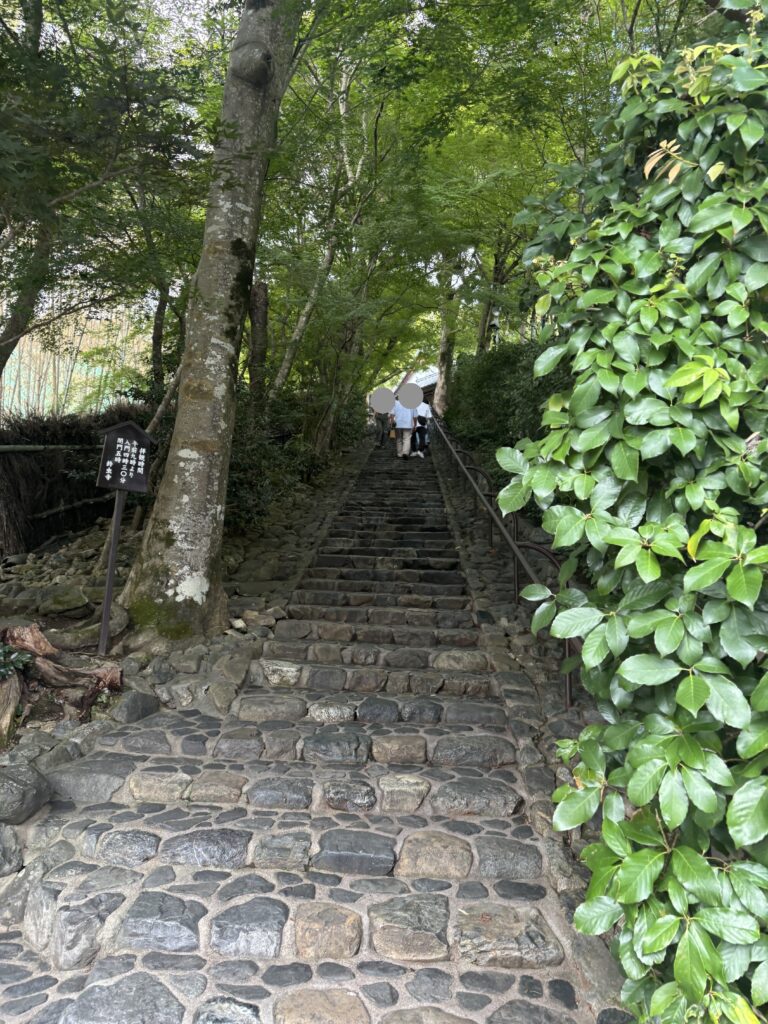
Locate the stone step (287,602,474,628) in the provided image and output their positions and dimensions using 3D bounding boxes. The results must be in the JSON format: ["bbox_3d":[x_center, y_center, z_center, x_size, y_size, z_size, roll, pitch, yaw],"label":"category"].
[{"bbox_3d":[-0.018,0.872,6.305,1.485,0.138,0.420,1,-8,2],"label":"stone step"}]

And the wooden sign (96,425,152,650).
[{"bbox_3d":[-1.765,0.153,5.084,0.370,1.556,0.120,5,-8,-10],"label":"wooden sign"}]

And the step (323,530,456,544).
[{"bbox_3d":[0.085,0.345,9.477,1.508,0.138,0.420,1,-8,2],"label":"step"}]

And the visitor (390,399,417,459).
[{"bbox_3d":[0.487,-2.103,18.321,0.560,1.714,0.400,1,-8,2],"label":"visitor"}]

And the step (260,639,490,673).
[{"bbox_3d":[-0.052,1.023,5.457,1.559,0.148,0.420,1,-8,2],"label":"step"}]

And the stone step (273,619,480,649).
[{"bbox_3d":[-0.042,0.952,5.871,1.520,0.143,0.420,1,-8,2],"label":"stone step"}]

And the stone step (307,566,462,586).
[{"bbox_3d":[0.030,0.661,7.566,1.514,0.143,0.420,1,-8,2],"label":"stone step"}]

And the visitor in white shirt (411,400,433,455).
[{"bbox_3d":[0.905,-2.107,18.414,0.500,1.612,0.420,1,-8,2],"label":"visitor in white shirt"}]

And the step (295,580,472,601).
[{"bbox_3d":[-0.012,0.729,7.084,1.531,0.128,0.420,1,-8,2],"label":"step"}]

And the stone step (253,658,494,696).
[{"bbox_3d":[-0.057,1.087,5.013,1.490,0.156,0.420,1,-8,2],"label":"stone step"}]

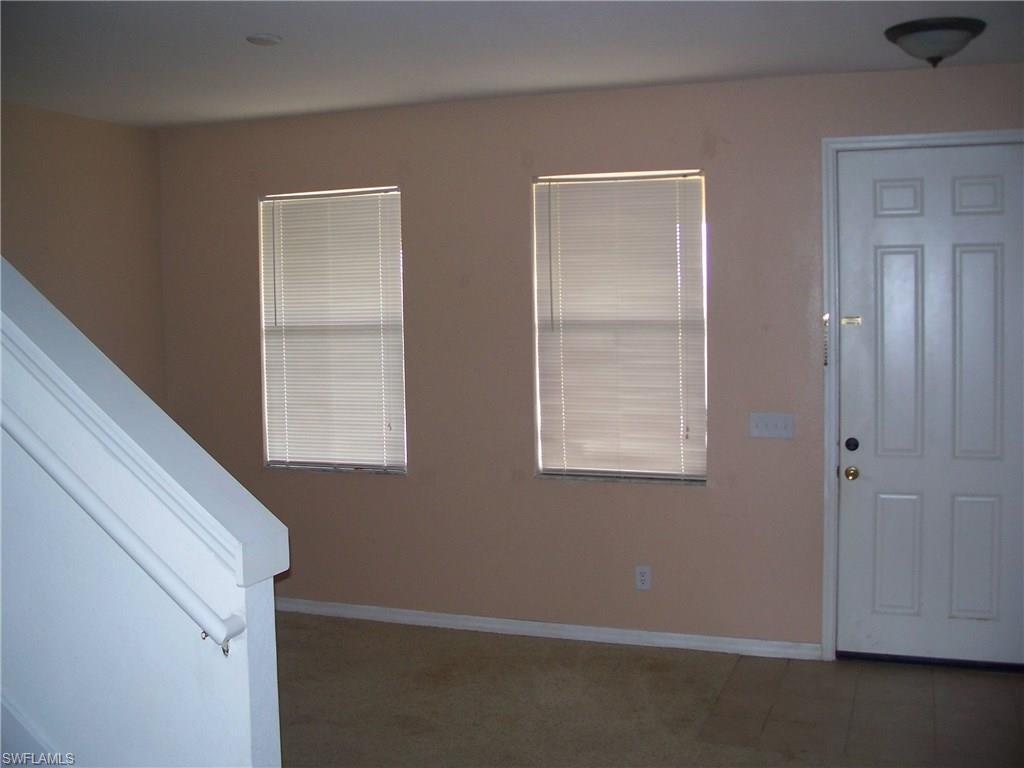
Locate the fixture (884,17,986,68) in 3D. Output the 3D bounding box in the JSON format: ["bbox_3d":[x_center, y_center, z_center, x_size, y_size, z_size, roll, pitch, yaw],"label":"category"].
[{"bbox_3d":[1.639,-1.312,4.239,0.366,0.172,0.366,1,4,19],"label":"fixture"}]

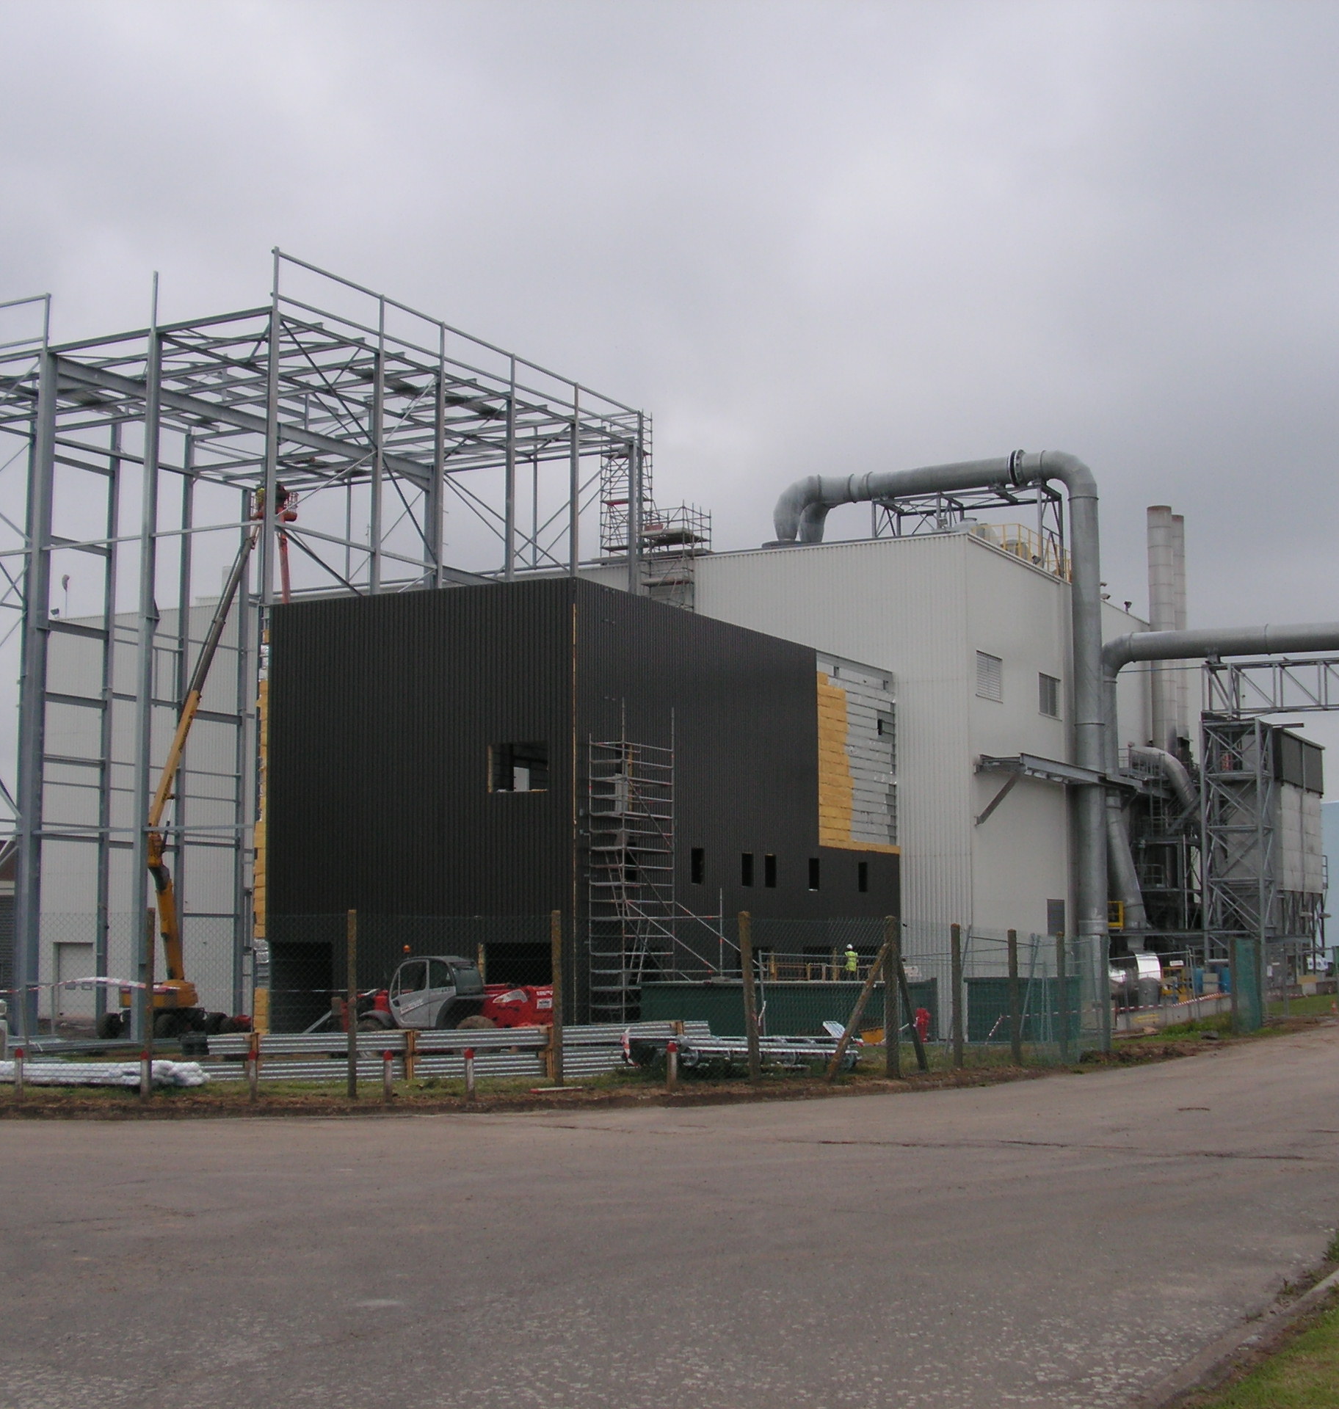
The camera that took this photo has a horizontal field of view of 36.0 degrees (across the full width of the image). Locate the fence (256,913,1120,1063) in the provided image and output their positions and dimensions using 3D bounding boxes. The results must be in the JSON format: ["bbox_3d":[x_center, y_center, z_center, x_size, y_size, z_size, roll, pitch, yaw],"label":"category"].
[{"bbox_3d":[2.384,3.706,26.185,2.467,2.070,16.993,-6,-8,41],"label":"fence"}]

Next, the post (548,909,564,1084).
[{"bbox_3d":[-1.232,3.223,22.706,0.105,1.897,0.105,0,-6,0],"label":"post"}]

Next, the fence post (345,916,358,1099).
[{"bbox_3d":[-3.218,3.050,20.956,0.100,1.901,0.100,0,-6,0],"label":"fence post"}]

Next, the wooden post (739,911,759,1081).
[{"bbox_3d":[0.912,3.282,23.206,0.110,1.899,0.110,-2,-6,0],"label":"wooden post"}]

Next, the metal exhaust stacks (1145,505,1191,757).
[{"bbox_3d":[23.312,-3.352,96.271,1.200,11.500,3.200,-3,-7,28],"label":"metal exhaust stacks"}]

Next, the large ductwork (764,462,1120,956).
[{"bbox_3d":[11.621,0.803,90.288,15.200,23.200,3.100,-3,-7,28],"label":"large ductwork"}]

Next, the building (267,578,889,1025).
[{"bbox_3d":[-1.869,4.514,71.650,11.400,13.450,24.200,-3,-7,28],"label":"building"}]

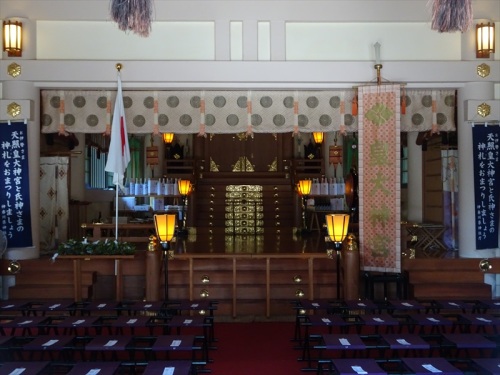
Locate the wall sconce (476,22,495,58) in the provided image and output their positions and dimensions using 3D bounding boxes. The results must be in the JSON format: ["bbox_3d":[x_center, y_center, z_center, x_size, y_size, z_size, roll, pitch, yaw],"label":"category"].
[{"bbox_3d":[3.316,-2.075,8.959,0.251,0.456,0.205,0,0,-1],"label":"wall sconce"}]

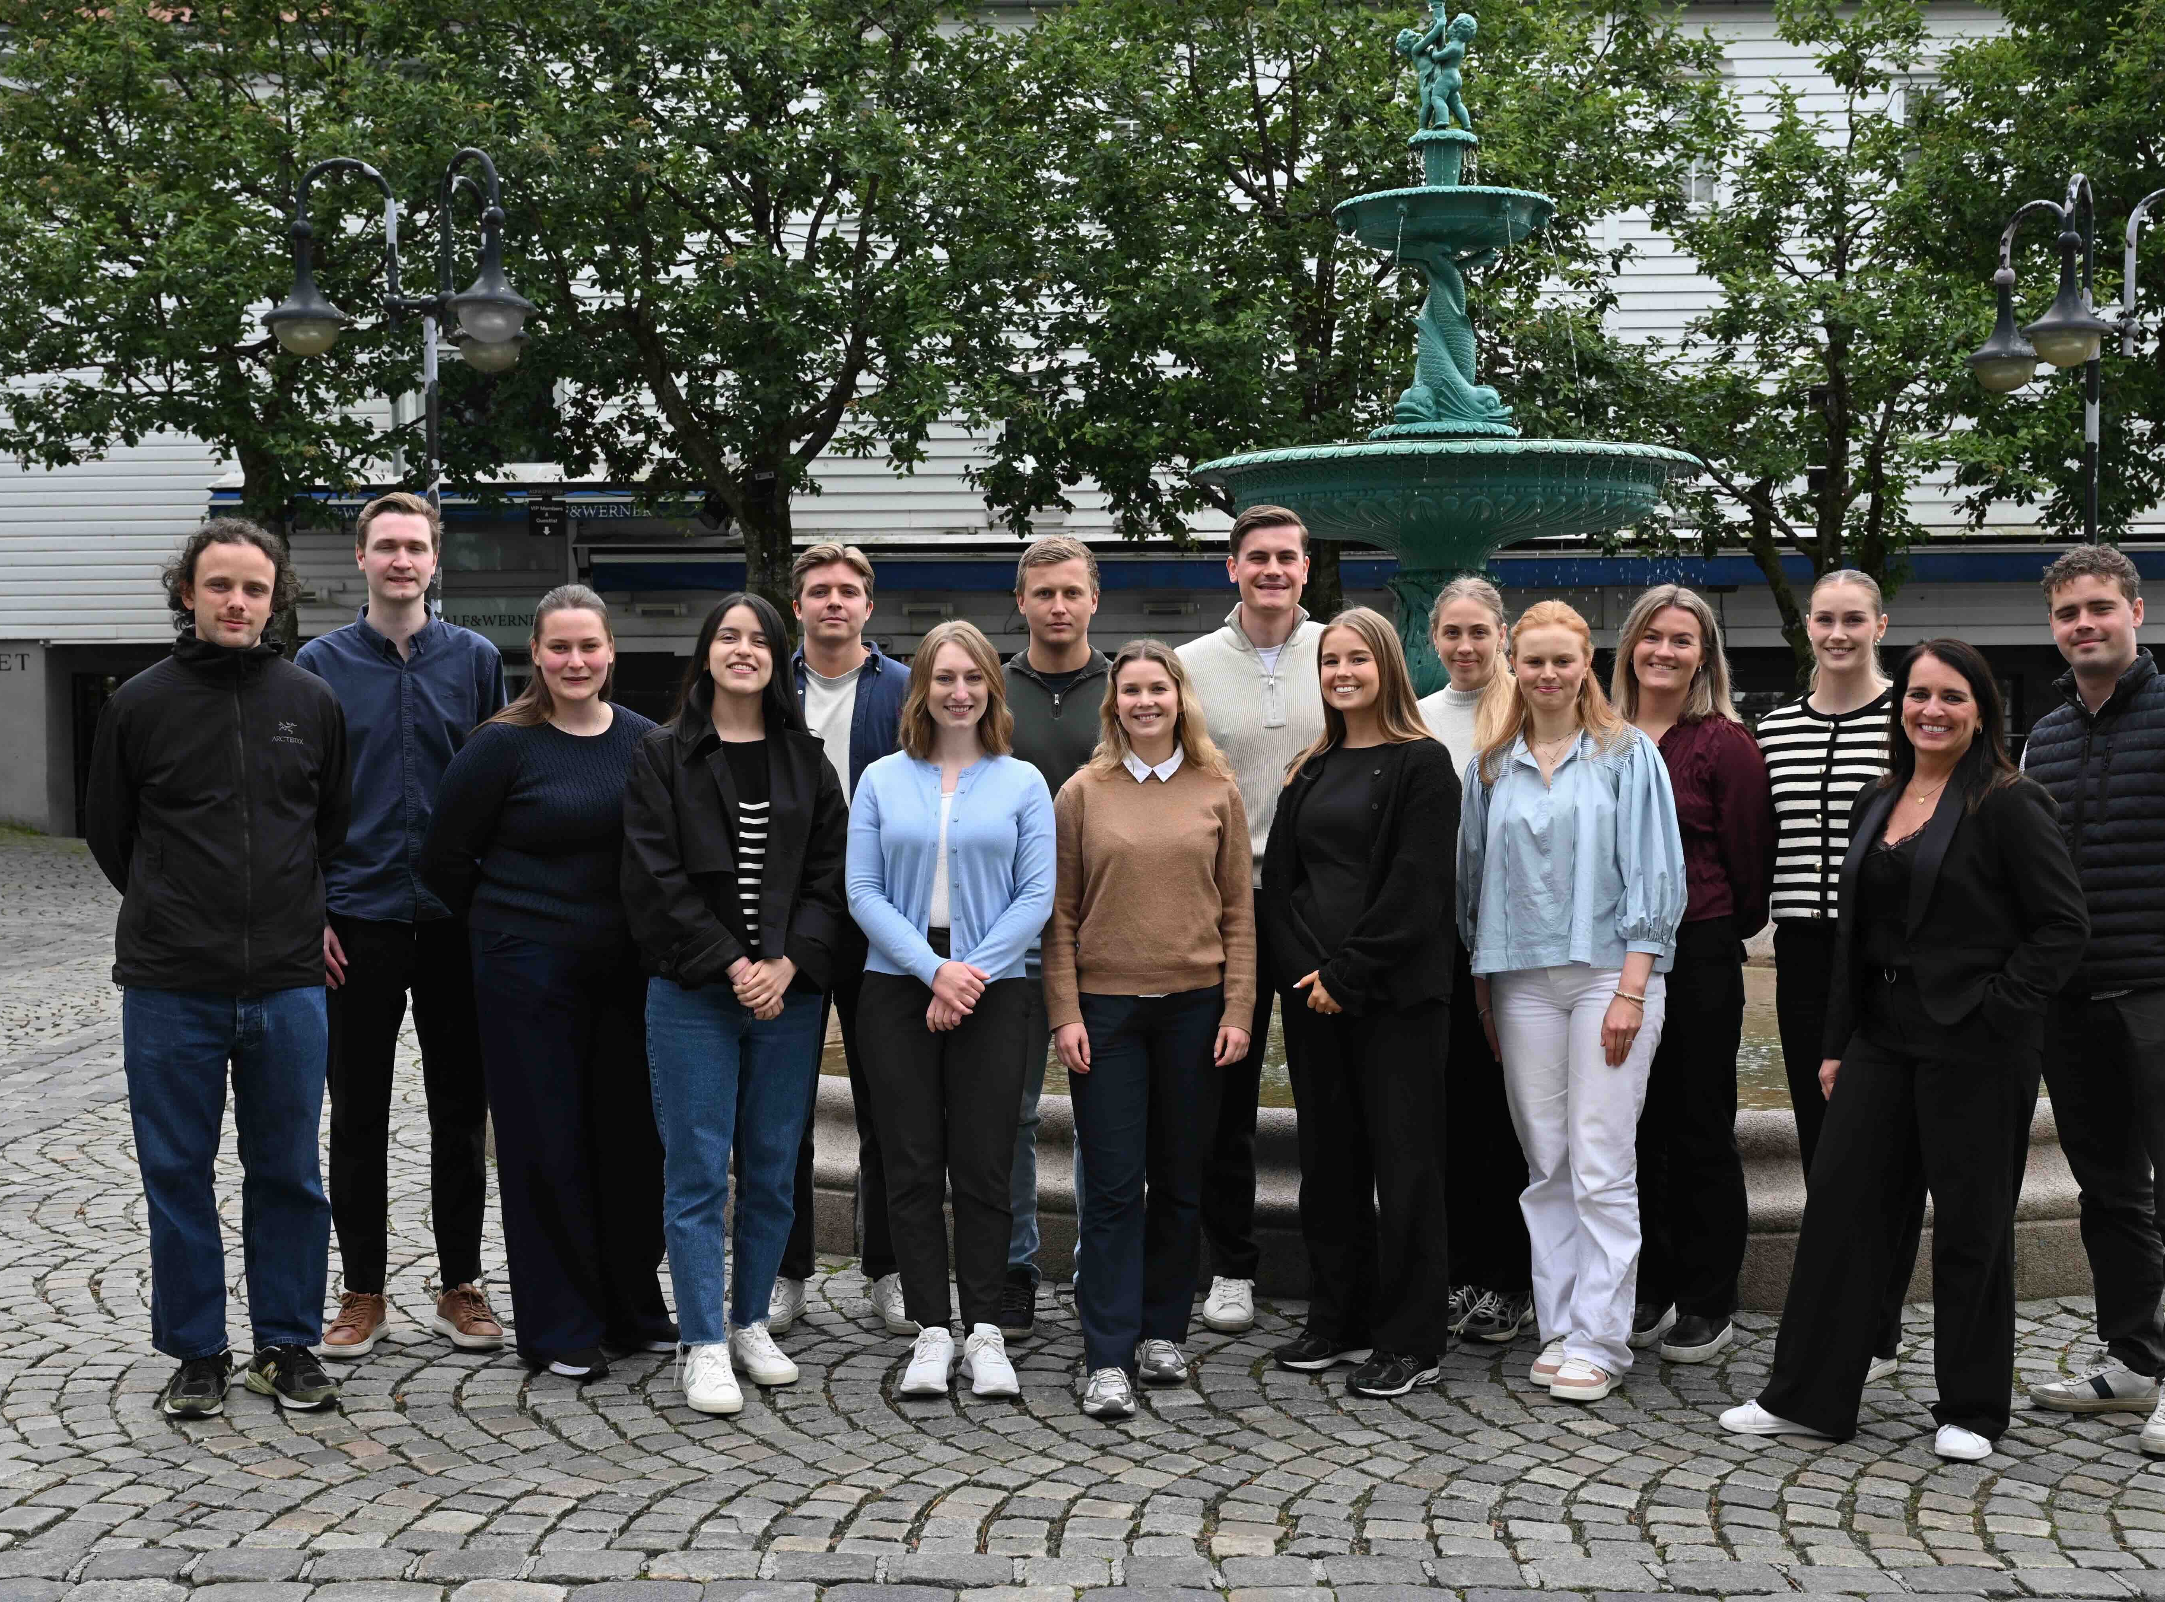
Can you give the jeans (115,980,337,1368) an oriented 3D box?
[{"bbox_3d":[-1.835,0.748,5.430,0.420,0.890,0.310,-1,2,-24],"label":"jeans"}]

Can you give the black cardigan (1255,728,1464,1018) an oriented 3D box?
[{"bbox_3d":[0.614,0.167,5.620,0.440,0.610,0.330,1,2,28],"label":"black cardigan"}]

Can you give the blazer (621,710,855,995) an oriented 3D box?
[{"bbox_3d":[-0.744,0.103,5.430,0.470,0.606,0.330,-1,3,-8],"label":"blazer"}]

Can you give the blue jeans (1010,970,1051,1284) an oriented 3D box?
[{"bbox_3d":[-0.053,0.739,5.980,0.400,0.785,0.270,-1,3,0],"label":"blue jeans"}]

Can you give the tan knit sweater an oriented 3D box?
[{"bbox_3d":[0.147,0.208,5.500,0.455,0.585,0.290,0,2,-2],"label":"tan knit sweater"}]

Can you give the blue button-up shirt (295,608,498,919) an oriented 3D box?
[{"bbox_3d":[-1.563,-0.079,5.800,0.490,0.715,0.300,-2,4,-15],"label":"blue button-up shirt"}]

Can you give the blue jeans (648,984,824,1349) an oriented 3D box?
[{"bbox_3d":[-0.755,0.762,5.500,0.375,0.826,0.280,-1,3,-8],"label":"blue jeans"}]

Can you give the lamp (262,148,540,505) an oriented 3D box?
[{"bbox_3d":[-3.760,-1.270,13.970,1.480,4.500,1.600,0,2,0],"label":"lamp"}]

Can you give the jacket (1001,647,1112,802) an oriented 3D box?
[{"bbox_3d":[-0.057,-0.002,5.950,0.480,0.716,0.290,-1,3,0],"label":"jacket"}]

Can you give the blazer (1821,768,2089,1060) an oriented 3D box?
[{"bbox_3d":[1.771,0.229,5.150,0.490,0.600,0.340,1,2,34],"label":"blazer"}]

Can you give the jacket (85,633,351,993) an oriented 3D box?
[{"bbox_3d":[-1.827,0.024,5.360,0.540,0.751,0.320,-2,4,-22],"label":"jacket"}]

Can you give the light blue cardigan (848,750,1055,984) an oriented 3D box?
[{"bbox_3d":[-0.285,0.144,5.550,0.450,0.520,0.310,0,2,0],"label":"light blue cardigan"}]

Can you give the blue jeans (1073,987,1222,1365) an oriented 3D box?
[{"bbox_3d":[0.142,0.779,5.480,0.345,0.900,0.330,0,2,-3],"label":"blue jeans"}]

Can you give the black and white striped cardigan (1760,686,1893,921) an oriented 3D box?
[{"bbox_3d":[1.684,0.013,5.660,0.400,0.520,0.270,1,4,27],"label":"black and white striped cardigan"}]

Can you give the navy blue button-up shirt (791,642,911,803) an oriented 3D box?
[{"bbox_3d":[-0.588,-0.011,6.000,0.471,0.722,0.290,-1,3,-5],"label":"navy blue button-up shirt"}]

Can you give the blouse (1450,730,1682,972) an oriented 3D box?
[{"bbox_3d":[1.066,0.111,5.530,0.480,0.540,0.330,1,2,28],"label":"blouse"}]

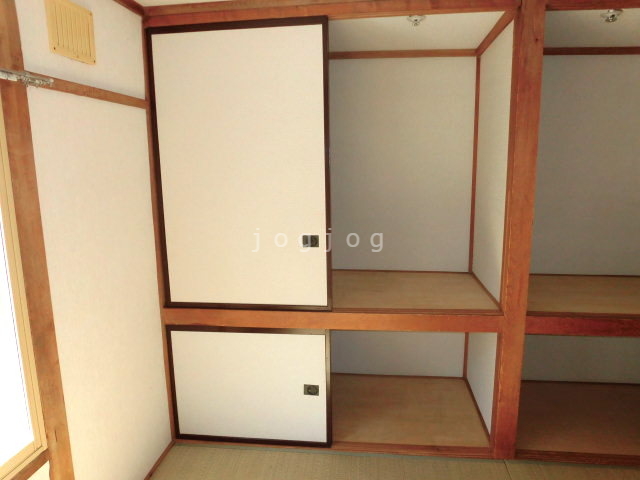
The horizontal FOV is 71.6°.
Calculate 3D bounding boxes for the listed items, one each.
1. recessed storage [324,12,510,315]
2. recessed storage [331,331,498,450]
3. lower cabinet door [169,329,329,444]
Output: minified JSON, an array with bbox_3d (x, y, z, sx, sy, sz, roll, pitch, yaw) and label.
[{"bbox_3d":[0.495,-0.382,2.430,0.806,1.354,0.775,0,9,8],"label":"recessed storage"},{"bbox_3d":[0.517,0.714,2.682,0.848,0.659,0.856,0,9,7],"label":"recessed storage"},{"bbox_3d":[-0.376,0.780,2.380,0.870,0.655,0.030,0,9,7],"label":"lower cabinet door"}]

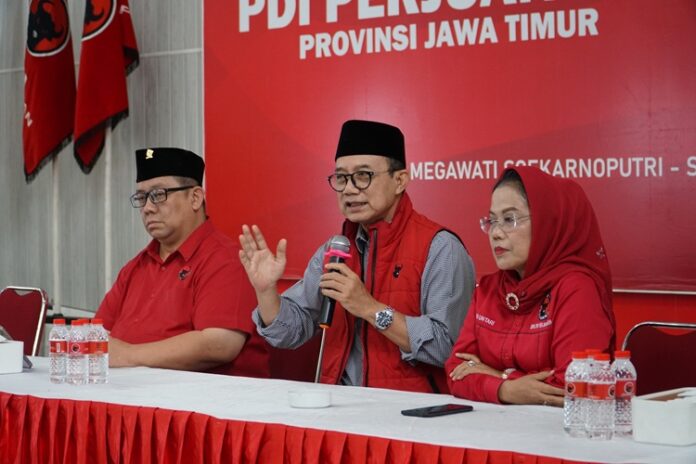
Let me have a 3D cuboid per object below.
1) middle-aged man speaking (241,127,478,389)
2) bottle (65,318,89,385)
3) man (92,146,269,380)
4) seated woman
[{"bbox_3d":[0.035,0.424,3.797,0.550,1.436,0.680,1,1,38],"label":"middle-aged man speaking"},{"bbox_3d":[-0.700,0.308,3.800,0.057,0.169,0.057,0,1,0],"label":"bottle"},{"bbox_3d":[-0.565,0.439,4.287,0.570,1.392,0.680,1,1,38],"label":"man"},{"bbox_3d":[0.434,0.494,3.513,0.470,1.304,0.640,1,1,38],"label":"seated woman"}]

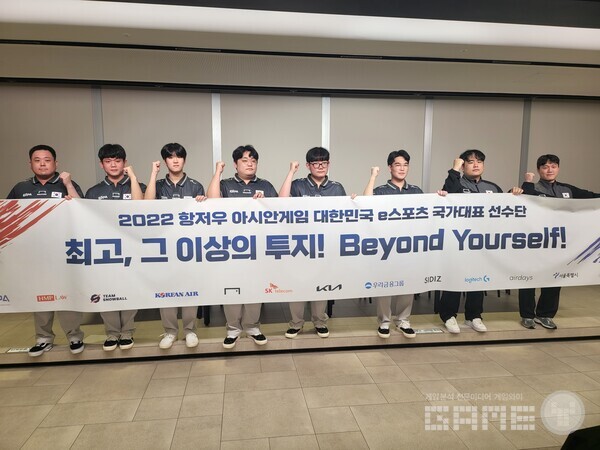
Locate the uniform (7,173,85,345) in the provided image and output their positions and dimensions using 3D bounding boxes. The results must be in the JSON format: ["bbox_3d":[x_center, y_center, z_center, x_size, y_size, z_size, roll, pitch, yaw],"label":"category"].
[{"bbox_3d":[-2.114,0.302,3.534,0.604,1.484,0.400,-1,8,-13],"label":"uniform"}]

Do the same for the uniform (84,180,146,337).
[{"bbox_3d":[-1.578,0.297,3.636,0.505,1.483,0.360,-1,8,-13],"label":"uniform"}]

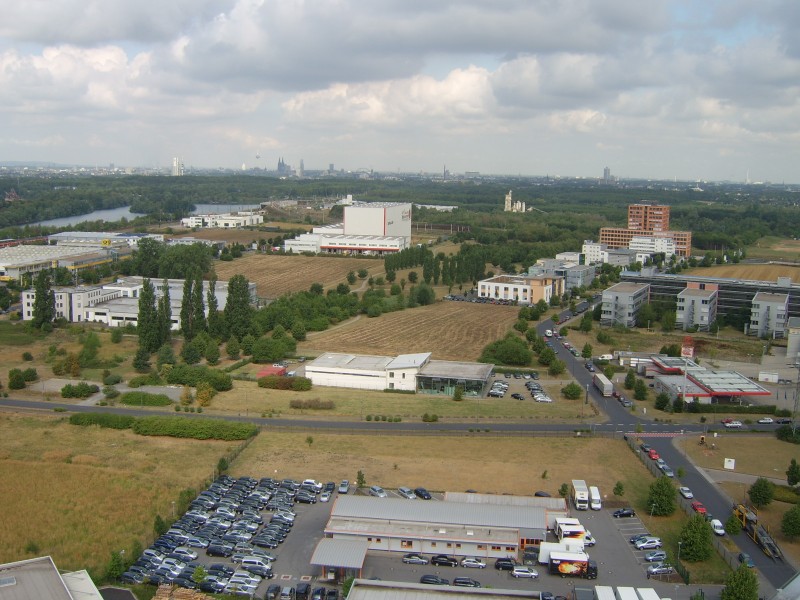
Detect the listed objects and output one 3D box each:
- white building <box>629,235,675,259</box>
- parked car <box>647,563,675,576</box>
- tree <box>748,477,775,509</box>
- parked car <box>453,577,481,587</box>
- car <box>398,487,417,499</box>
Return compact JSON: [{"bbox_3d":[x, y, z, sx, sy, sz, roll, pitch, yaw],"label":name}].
[{"bbox_3d":[198.710,-39.190,560.733,34.000,17.500,16.000,4,11,17],"label":"white building"},{"bbox_3d":[45.309,46.733,124.643,4.350,1.470,1.780,0,10,-9],"label":"parked car"},{"bbox_3d":[75.118,40.211,149.099,4.770,6.831,4.770,1,10,0],"label":"tree"},{"bbox_3d":[10.852,45.475,116.241,4.400,1.500,1.800,2,10,6],"label":"parked car"},{"bbox_3d":[1.640,40.823,151.533,1.800,1.650,4.500,-6,13,-35],"label":"car"}]

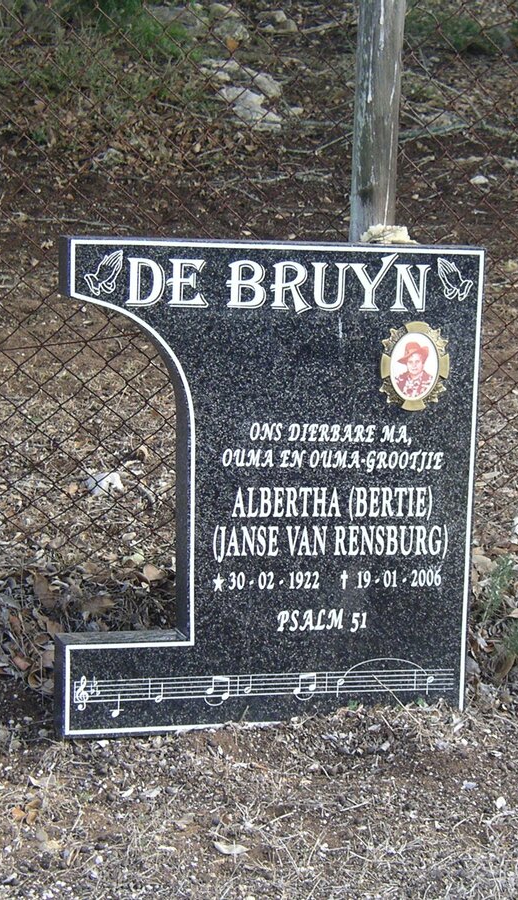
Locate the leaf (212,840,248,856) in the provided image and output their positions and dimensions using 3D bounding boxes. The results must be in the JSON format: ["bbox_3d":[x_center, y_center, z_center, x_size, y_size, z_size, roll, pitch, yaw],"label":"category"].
[{"bbox_3d":[-0.043,0.606,3.687,0.051,0.017,0.035,2,12,0],"label":"leaf"}]

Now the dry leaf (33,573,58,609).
[{"bbox_3d":[-0.431,0.285,4.894,0.048,0.062,0.035,2,12,0],"label":"dry leaf"}]

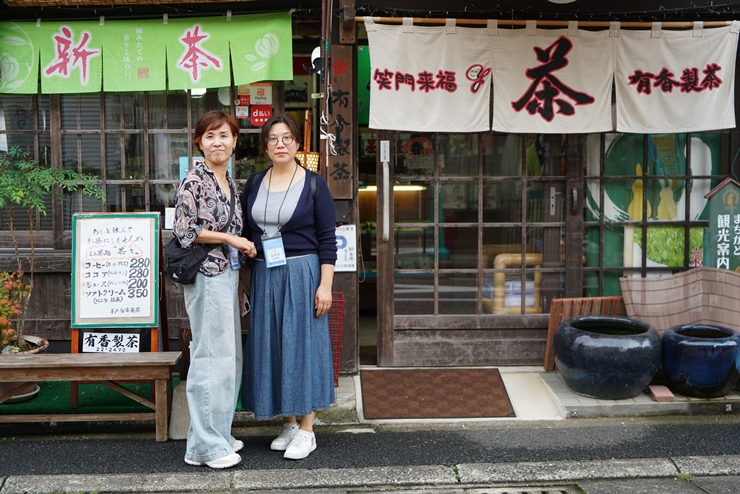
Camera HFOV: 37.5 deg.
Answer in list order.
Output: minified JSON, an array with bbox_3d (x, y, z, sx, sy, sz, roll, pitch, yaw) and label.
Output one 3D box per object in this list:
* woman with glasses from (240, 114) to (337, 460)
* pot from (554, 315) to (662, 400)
[{"bbox_3d":[-0.385,0.184,5.115,0.460,1.595,0.360,2,7,18],"label":"woman with glasses"},{"bbox_3d":[1.324,0.608,6.059,0.595,0.385,0.595,0,6,0],"label":"pot"}]

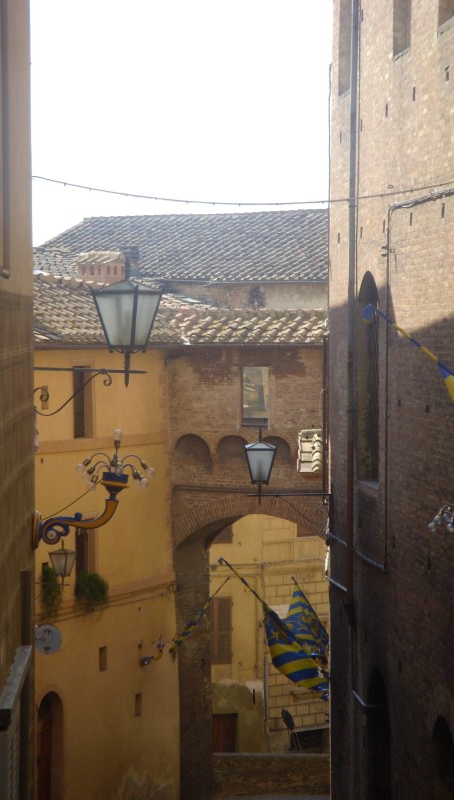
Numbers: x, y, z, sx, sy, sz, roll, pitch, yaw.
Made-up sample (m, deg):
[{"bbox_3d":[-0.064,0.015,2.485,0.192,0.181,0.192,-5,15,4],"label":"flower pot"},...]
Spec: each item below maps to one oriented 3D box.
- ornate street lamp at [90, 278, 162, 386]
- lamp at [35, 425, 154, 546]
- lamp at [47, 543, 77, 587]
[{"bbox_3d":[-0.849,-0.577,20.400,0.450,0.940,0.450,1,2,29],"label":"ornate street lamp"},{"bbox_3d":[-0.902,0.607,16.300,0.840,0.810,0.530,0,2,-5],"label":"lamp"},{"bbox_3d":[-3.553,3.602,52.000,0.450,0.950,0.450,1,2,29],"label":"lamp"}]

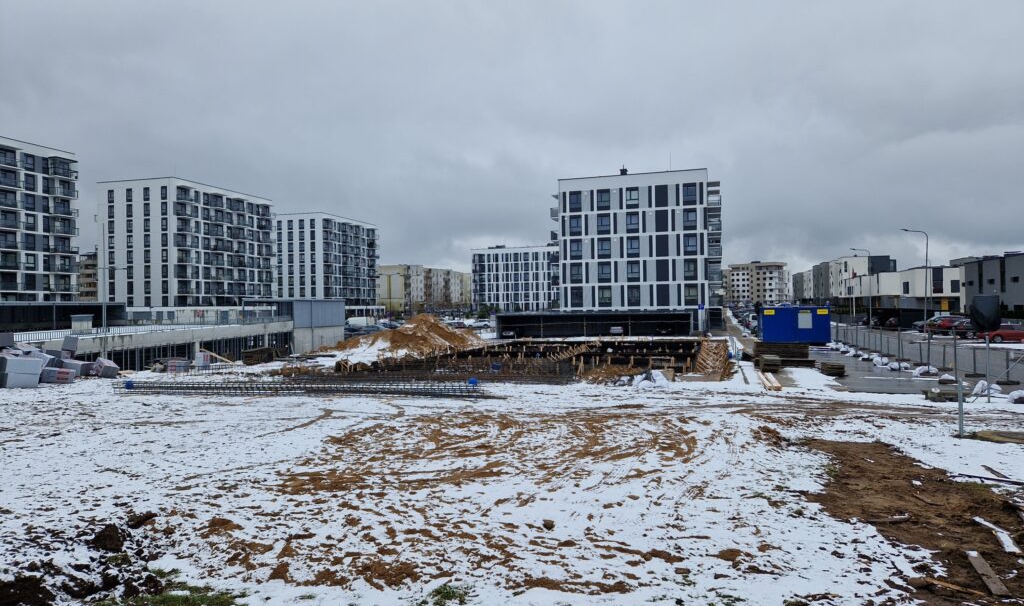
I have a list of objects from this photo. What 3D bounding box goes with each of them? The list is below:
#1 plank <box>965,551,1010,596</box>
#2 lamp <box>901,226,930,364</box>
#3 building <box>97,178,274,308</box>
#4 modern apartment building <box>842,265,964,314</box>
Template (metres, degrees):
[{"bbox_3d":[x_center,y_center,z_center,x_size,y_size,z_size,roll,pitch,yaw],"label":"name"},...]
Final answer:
[{"bbox_3d":[3.409,1.922,4.896,0.105,0.030,0.880,-1,0,23],"label":"plank"},{"bbox_3d":[34.388,-1.557,58.296,2.200,9.300,0.250,-1,0,16],"label":"lamp"},{"bbox_3d":[-68.142,-10.578,146.987,19.400,26.400,30.800,-1,-1,17],"label":"building"},{"bbox_3d":[56.483,-0.967,97.306,8.500,6.400,35.000,-1,-1,15],"label":"modern apartment building"}]

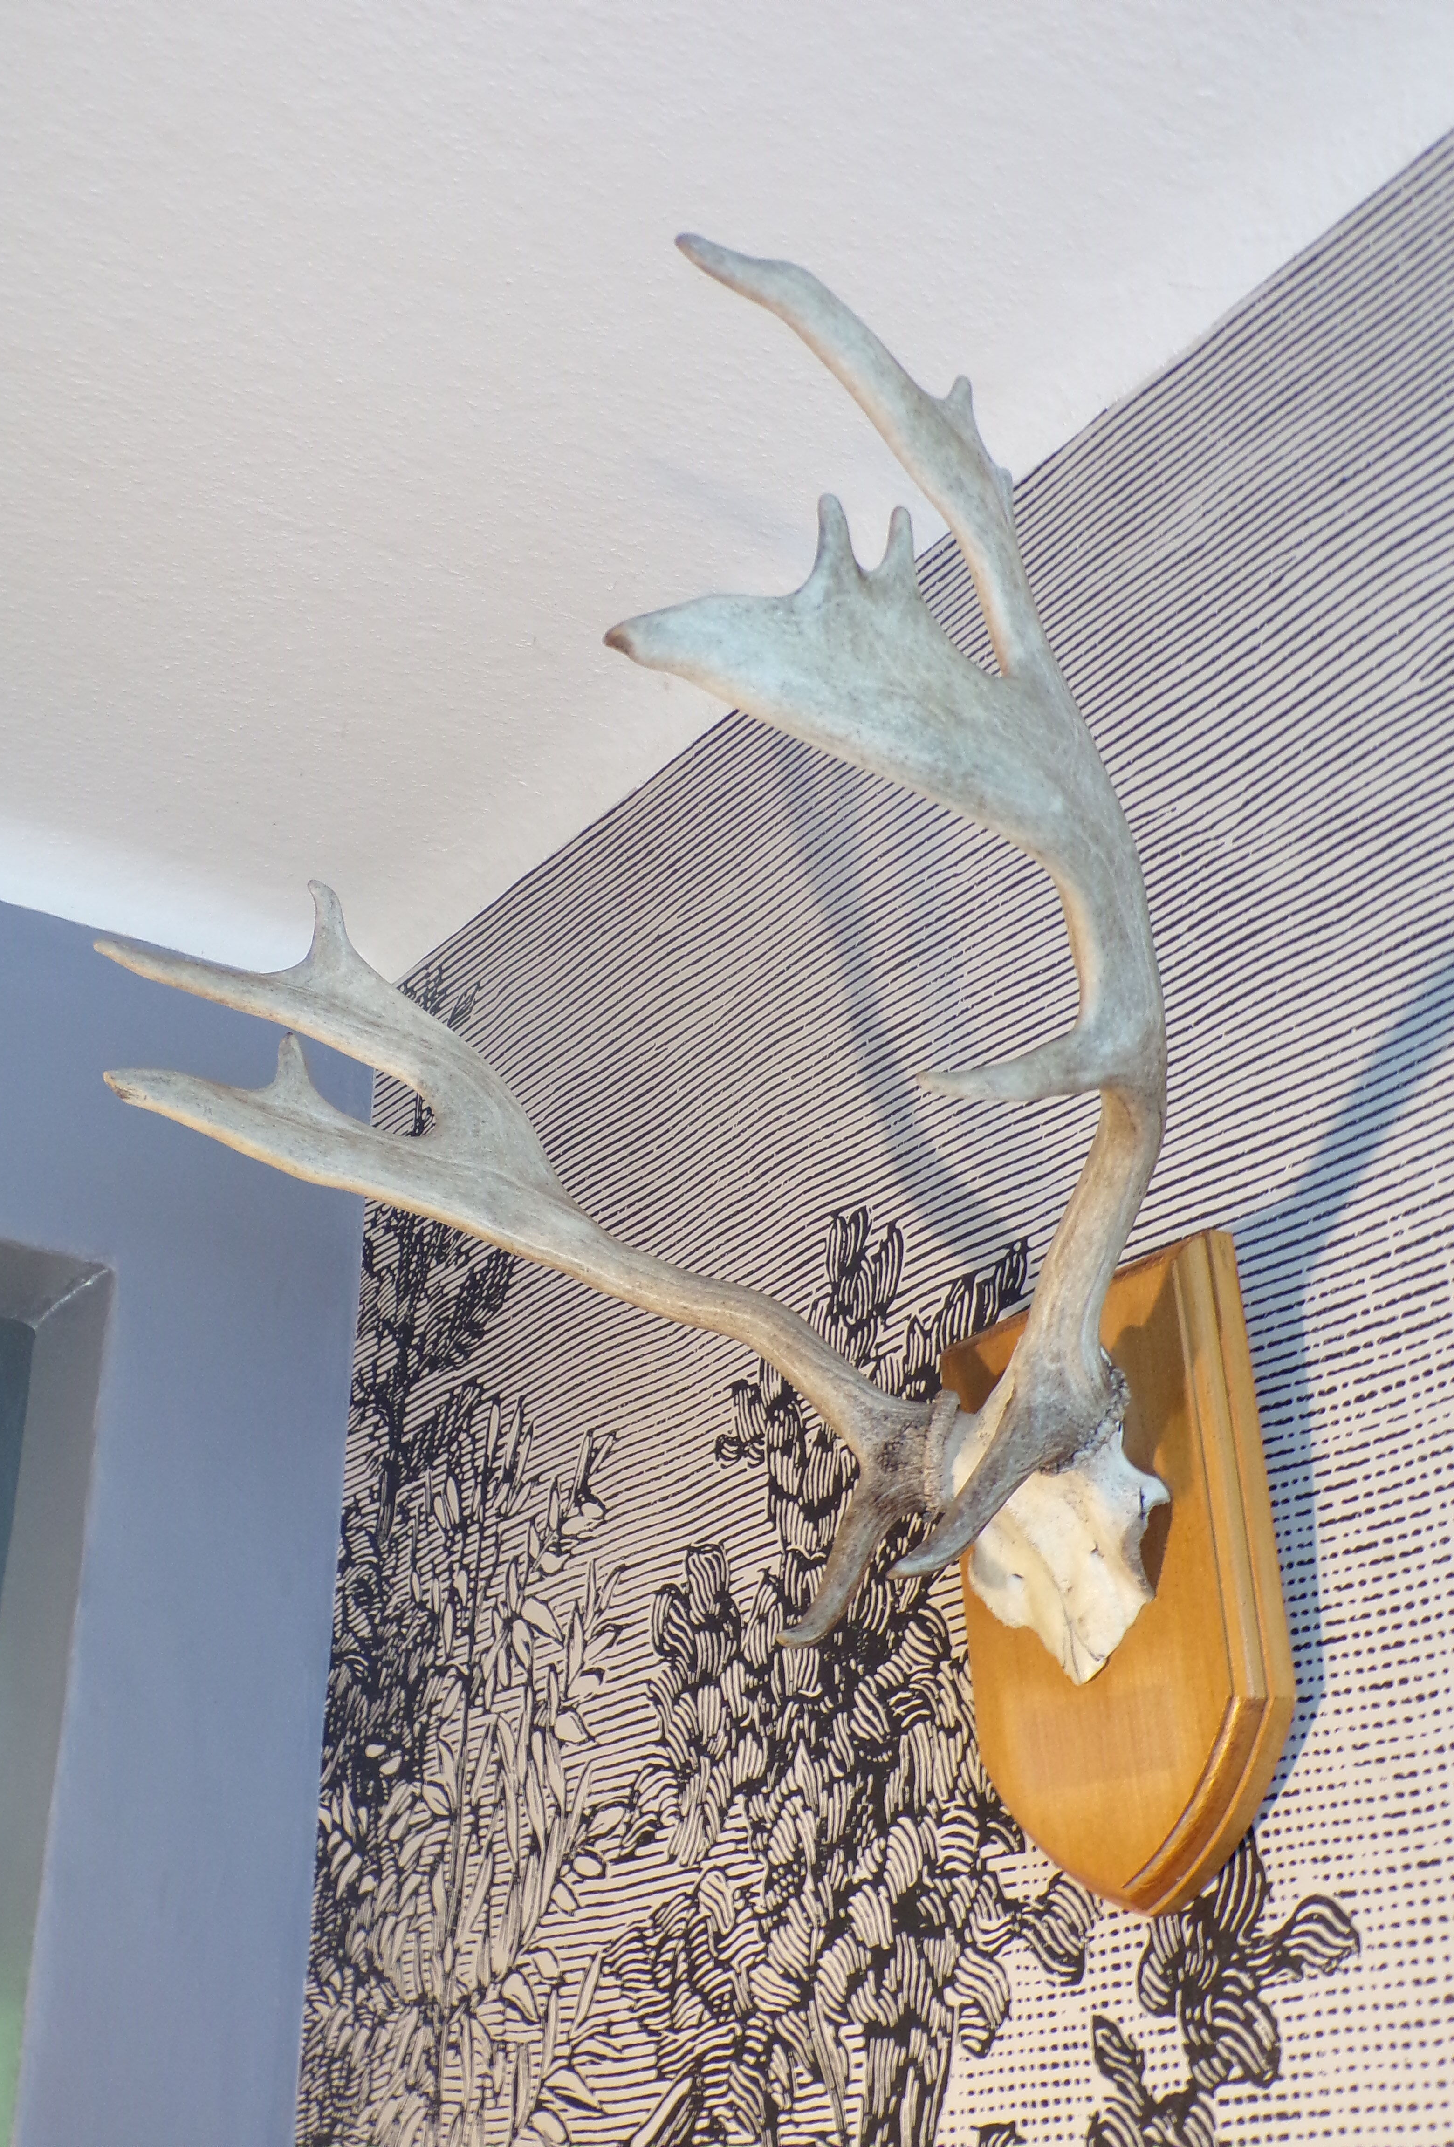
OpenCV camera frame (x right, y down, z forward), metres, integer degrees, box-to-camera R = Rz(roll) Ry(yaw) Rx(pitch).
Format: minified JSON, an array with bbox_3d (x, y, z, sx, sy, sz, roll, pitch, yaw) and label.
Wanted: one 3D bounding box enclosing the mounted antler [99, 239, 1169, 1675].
[{"bbox_3d":[-0.007,0.026,0.993,0.388,0.436,0.572,16,-32,-31],"label":"mounted antler"}]

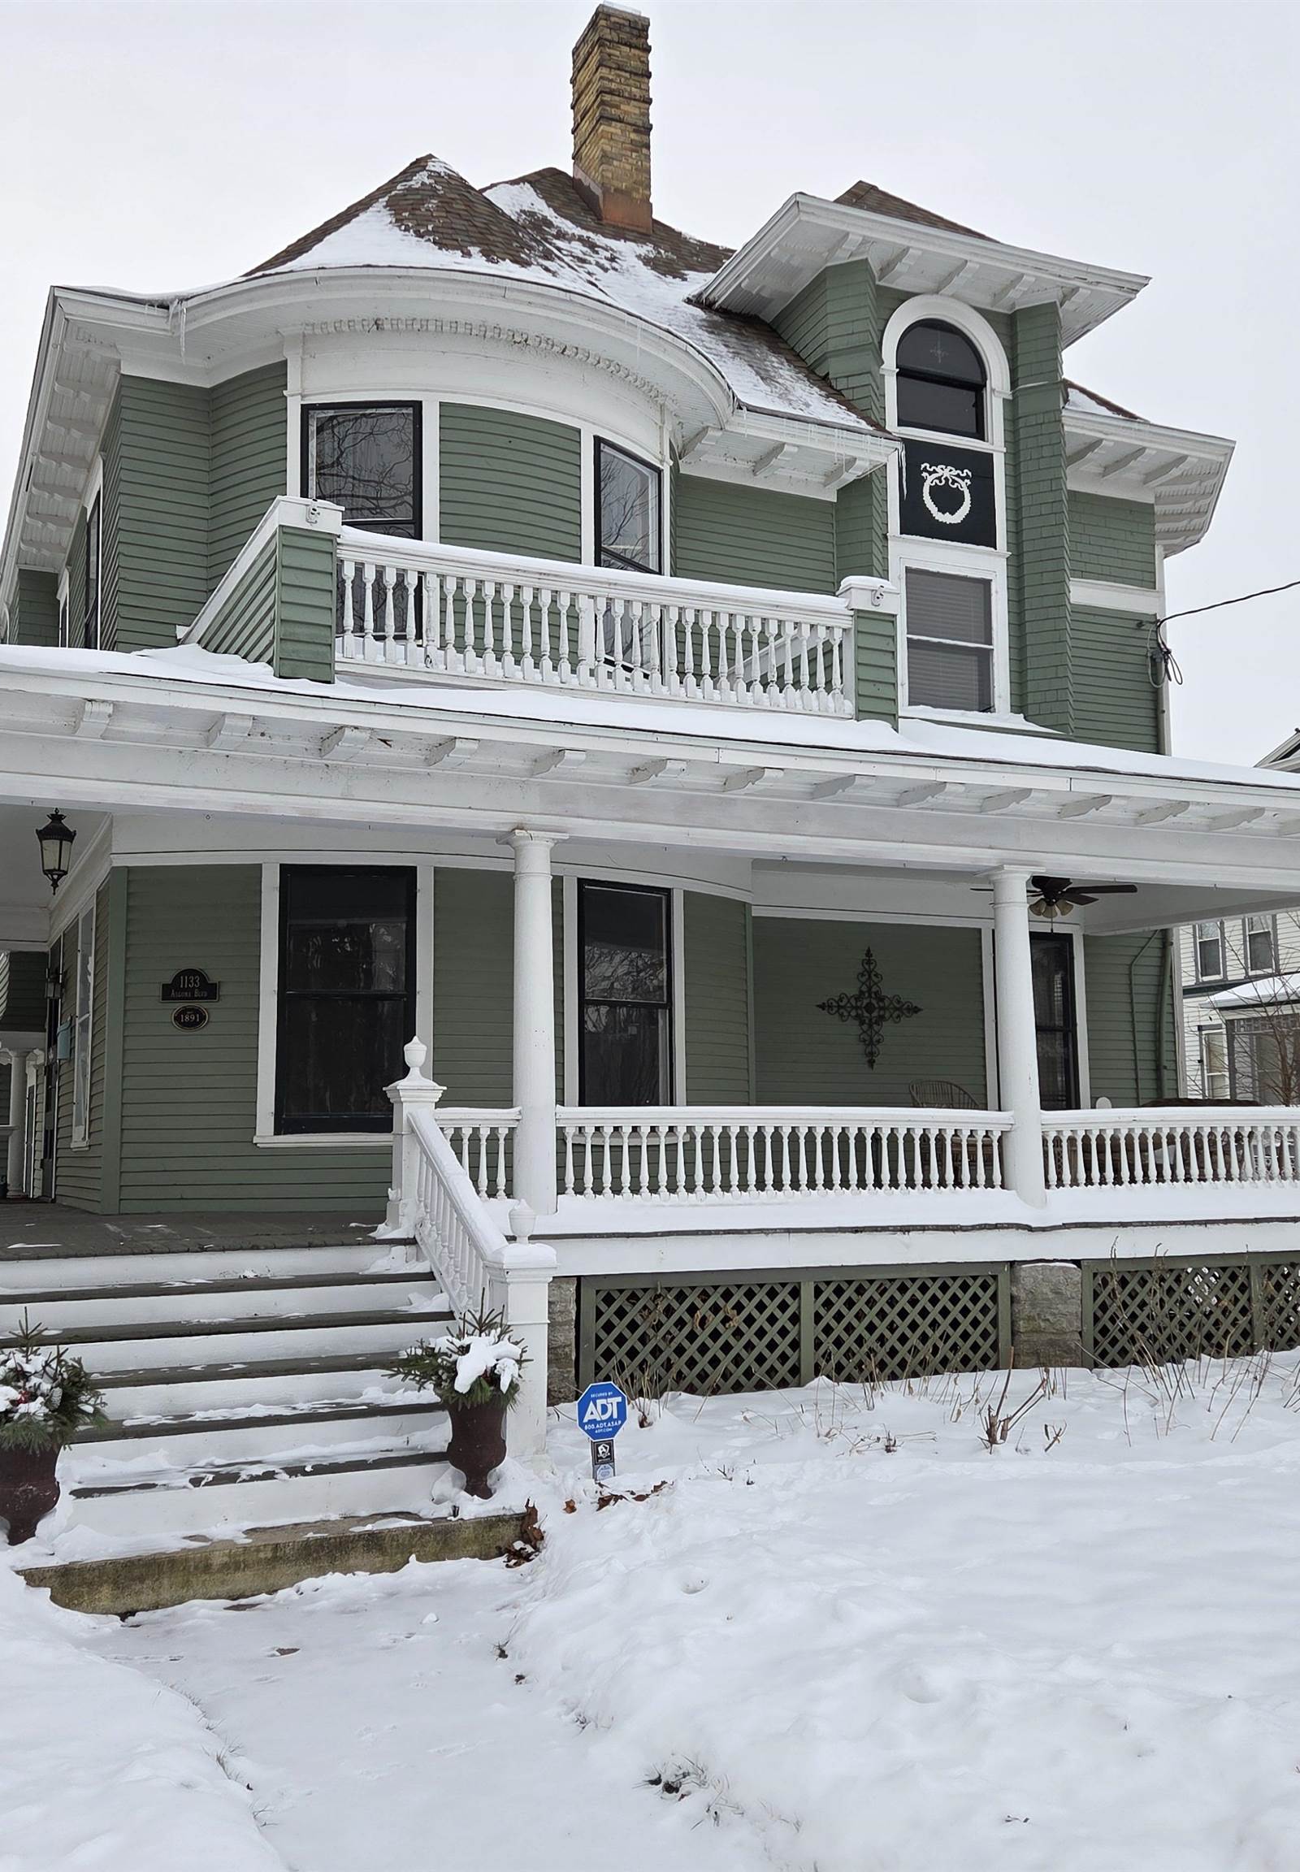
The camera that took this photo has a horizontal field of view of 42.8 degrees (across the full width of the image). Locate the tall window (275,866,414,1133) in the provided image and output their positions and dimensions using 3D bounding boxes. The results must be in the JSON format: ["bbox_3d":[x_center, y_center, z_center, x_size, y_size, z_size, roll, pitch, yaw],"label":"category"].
[{"bbox_3d":[-2.006,0.418,10.939,0.900,1.760,0.140,1,-8,-9],"label":"tall window"}]

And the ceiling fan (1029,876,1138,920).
[{"bbox_3d":[3.098,-0.362,12.823,1.300,0.480,1.300,3,-8,-24],"label":"ceiling fan"}]

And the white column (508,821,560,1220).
[{"bbox_3d":[-0.703,0.579,10.042,0.315,2.374,0.315,-1,-8,0],"label":"white column"}]

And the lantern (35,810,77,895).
[{"bbox_3d":[-3.557,-0.500,9.909,0.250,0.530,0.250,3,-8,-24],"label":"lantern"}]

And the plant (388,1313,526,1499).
[{"bbox_3d":[-0.884,2.223,7.793,0.640,0.880,0.591,-1,-8,0],"label":"plant"}]

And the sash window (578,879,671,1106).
[{"bbox_3d":[-0.172,0.512,11.811,0.870,1.760,0.140,5,-10,-39],"label":"sash window"}]

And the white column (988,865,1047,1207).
[{"bbox_3d":[2.541,0.734,11.489,0.315,2.374,0.315,3,-8,-24],"label":"white column"}]

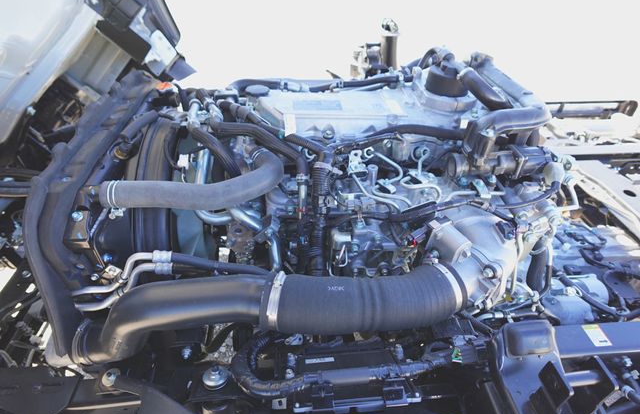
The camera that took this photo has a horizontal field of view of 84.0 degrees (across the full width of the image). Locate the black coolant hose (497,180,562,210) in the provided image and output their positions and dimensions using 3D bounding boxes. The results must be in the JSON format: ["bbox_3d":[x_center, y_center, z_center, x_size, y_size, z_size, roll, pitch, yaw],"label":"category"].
[{"bbox_3d":[0.345,-0.020,0.590,0.095,0.032,0.045,-2,38,-2],"label":"black coolant hose"}]

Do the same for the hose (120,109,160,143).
[{"bbox_3d":[-0.349,-0.158,0.690,0.050,0.040,0.100,-2,38,-2],"label":"hose"}]

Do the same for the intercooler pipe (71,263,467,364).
[{"bbox_3d":[-0.070,0.159,0.540,0.580,0.145,0.115,-2,38,-2],"label":"intercooler pipe"}]

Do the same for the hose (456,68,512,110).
[{"bbox_3d":[0.315,-0.229,0.690,0.100,0.065,0.065,-2,38,-2],"label":"hose"}]

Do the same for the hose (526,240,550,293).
[{"bbox_3d":[0.402,0.112,0.660,0.036,0.120,0.036,-2,38,-2],"label":"hose"}]

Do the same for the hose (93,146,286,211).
[{"bbox_3d":[-0.220,-0.056,0.670,0.340,0.080,0.130,-2,38,-2],"label":"hose"}]

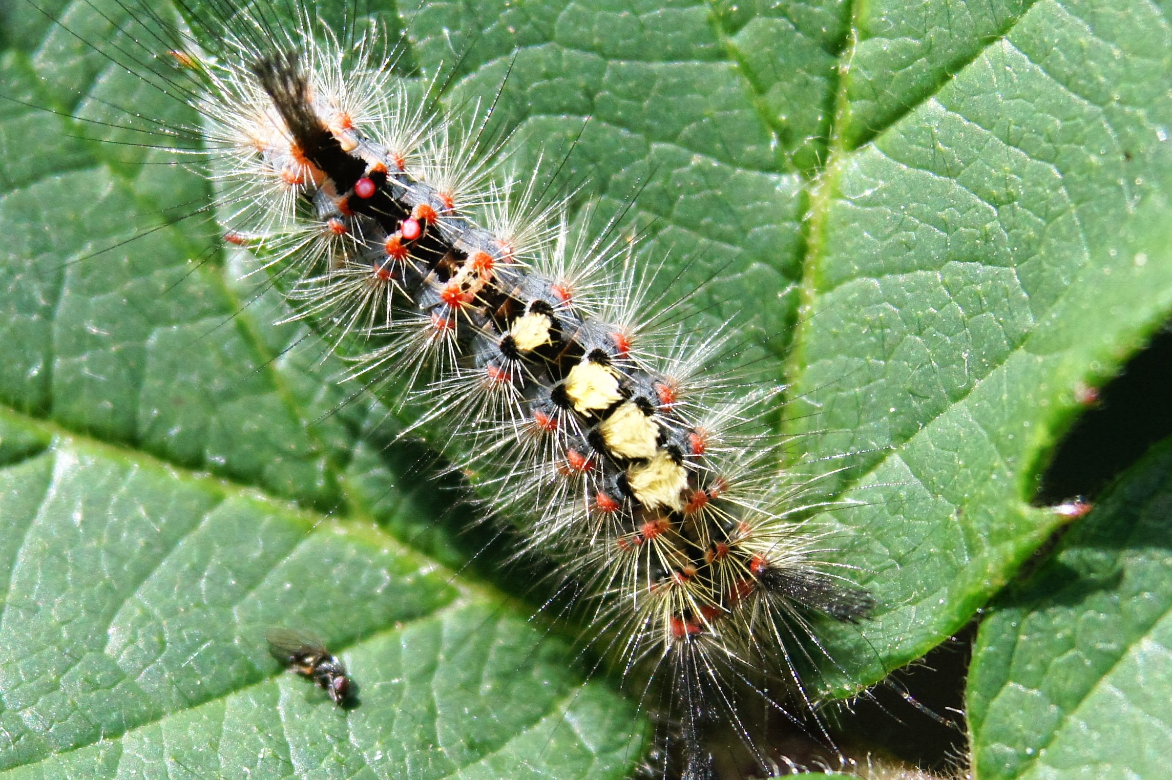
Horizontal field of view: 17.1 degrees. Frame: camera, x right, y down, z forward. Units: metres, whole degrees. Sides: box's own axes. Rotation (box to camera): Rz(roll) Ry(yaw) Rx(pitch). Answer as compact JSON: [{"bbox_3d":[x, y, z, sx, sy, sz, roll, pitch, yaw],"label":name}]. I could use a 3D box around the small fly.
[{"bbox_3d":[-0.013,0.013,0.180,0.004,0.002,0.002,38,53,16],"label":"small fly"}]

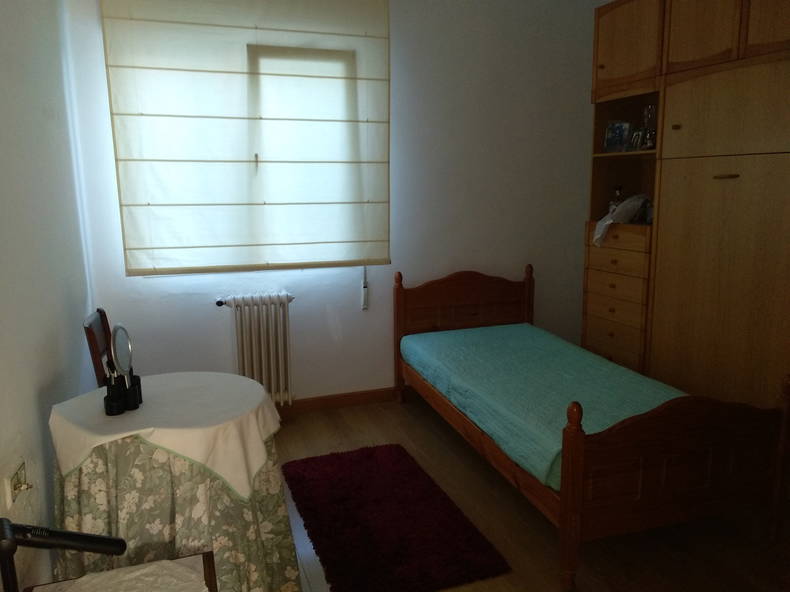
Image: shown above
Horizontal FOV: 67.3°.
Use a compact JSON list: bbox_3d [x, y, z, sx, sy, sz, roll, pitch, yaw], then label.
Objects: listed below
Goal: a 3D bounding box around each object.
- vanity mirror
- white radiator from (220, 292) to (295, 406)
[{"bbox_3d":[-0.845,0.217,1.829,0.080,0.260,0.120,1,10,10],"label":"vanity mirror"},{"bbox_3d":[-0.815,0.332,3.595,0.416,0.683,0.130,-4,10,-18],"label":"white radiator"}]

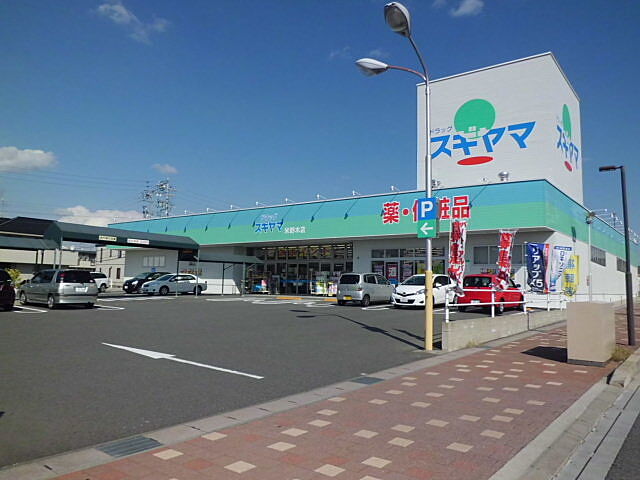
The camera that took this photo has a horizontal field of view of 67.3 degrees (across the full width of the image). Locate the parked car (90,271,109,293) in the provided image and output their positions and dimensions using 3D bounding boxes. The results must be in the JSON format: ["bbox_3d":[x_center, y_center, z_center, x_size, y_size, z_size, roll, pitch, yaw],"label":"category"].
[{"bbox_3d":[-18.450,3.250,36.900,1.700,1.550,4.400,-3,-6,37],"label":"parked car"}]

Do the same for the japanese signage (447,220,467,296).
[{"bbox_3d":[3.250,0.440,11.400,0.450,1.780,0.150,0,-5,13],"label":"japanese signage"}]

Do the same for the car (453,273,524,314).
[{"bbox_3d":[7.150,2.180,19.800,1.665,1.530,3.600,-3,-7,39],"label":"car"}]

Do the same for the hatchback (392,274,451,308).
[{"bbox_3d":[4.820,2.290,21.600,1.695,1.500,3.885,-3,-6,38],"label":"hatchback"}]

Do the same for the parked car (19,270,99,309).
[{"bbox_3d":[-10.950,2.010,20.050,4.150,1.550,1.690,-3,-6,38],"label":"parked car"}]

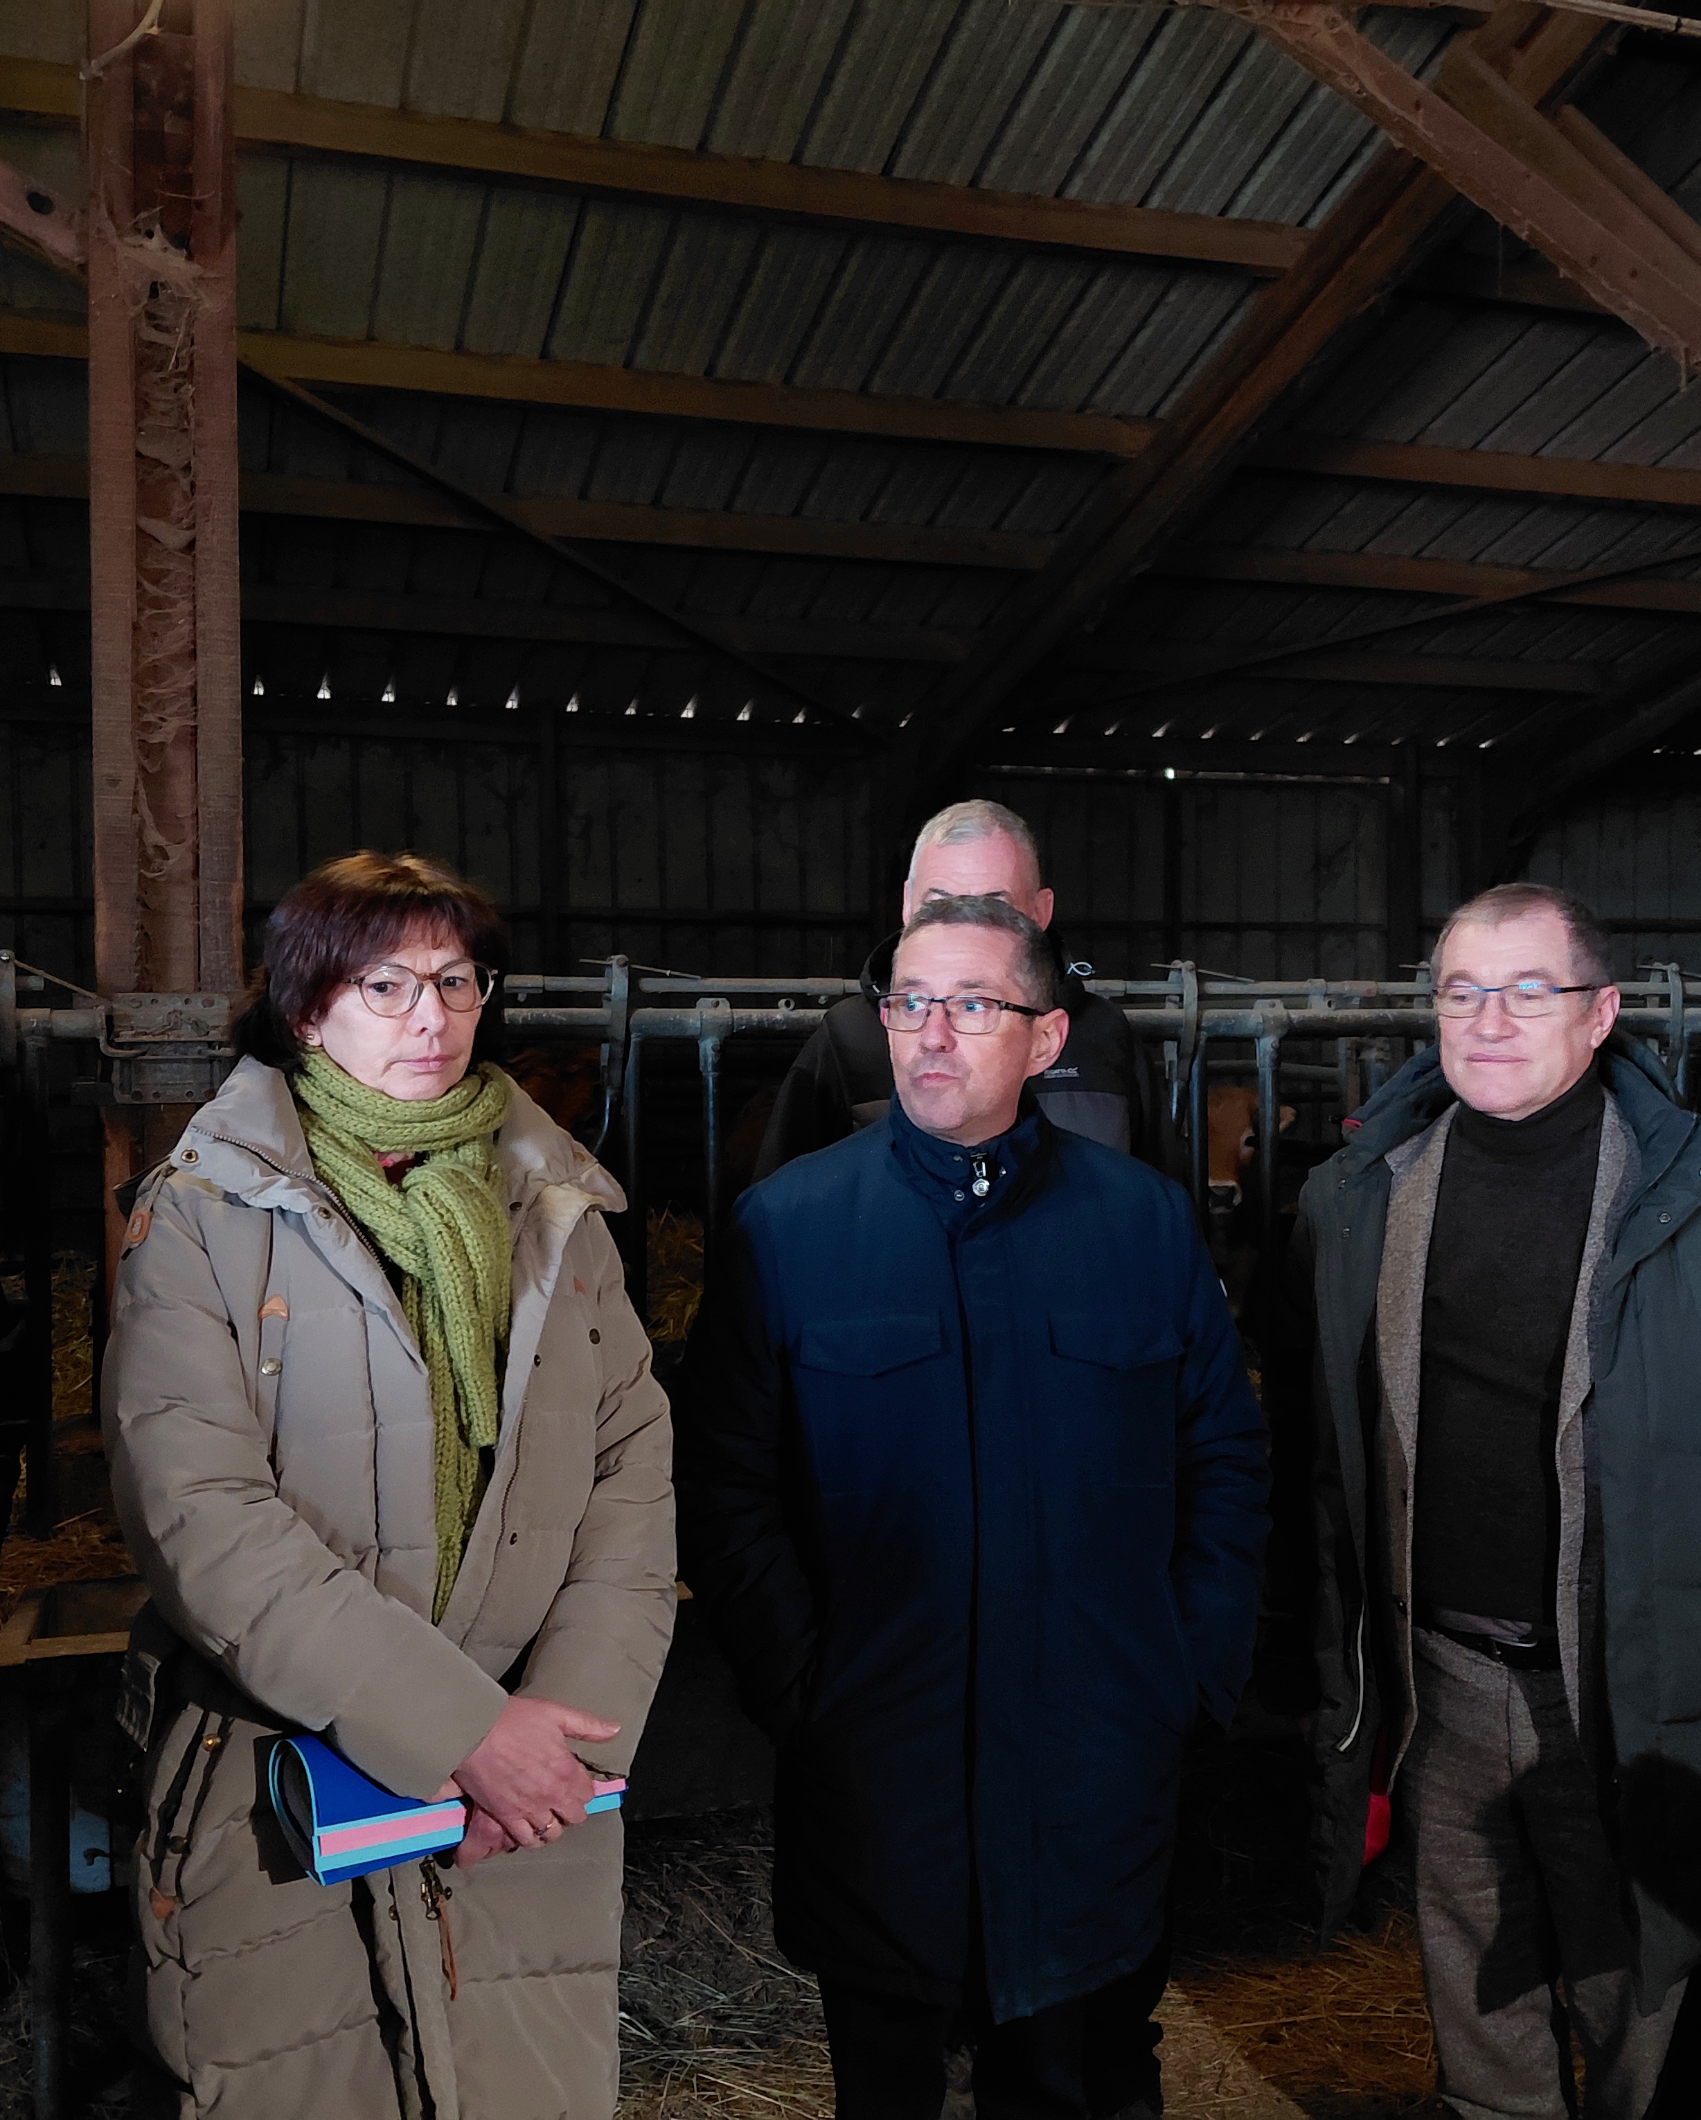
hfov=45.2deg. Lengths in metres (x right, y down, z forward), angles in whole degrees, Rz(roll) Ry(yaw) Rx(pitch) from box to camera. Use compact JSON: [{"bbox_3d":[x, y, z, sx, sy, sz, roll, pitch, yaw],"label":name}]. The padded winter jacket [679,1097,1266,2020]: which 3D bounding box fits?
[{"bbox_3d":[0.118,0.465,2.000,0.580,0.880,0.350,-1,0,-2],"label":"padded winter jacket"}]

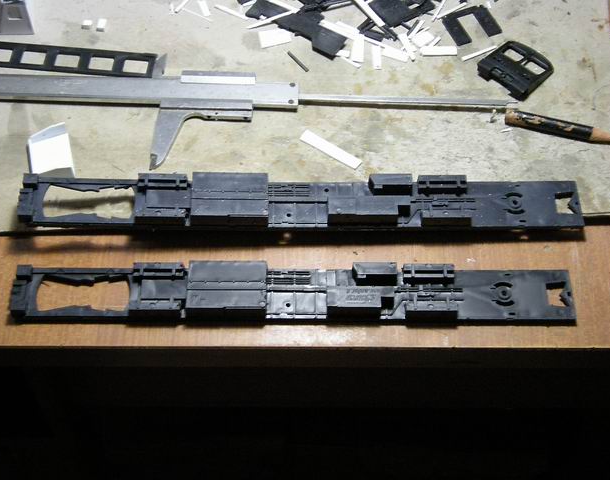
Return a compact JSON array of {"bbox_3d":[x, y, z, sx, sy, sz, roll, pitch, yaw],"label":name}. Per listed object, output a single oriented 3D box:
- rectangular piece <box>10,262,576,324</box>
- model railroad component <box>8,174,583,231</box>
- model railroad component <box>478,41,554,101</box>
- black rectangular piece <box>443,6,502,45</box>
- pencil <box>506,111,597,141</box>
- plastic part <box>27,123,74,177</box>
[{"bbox_3d":[-0.005,0.026,0.544,0.267,0.012,0.028,0,59,-1],"label":"rectangular piece"},{"bbox_3d":[0.000,-0.019,0.560,0.276,0.012,0.028,0,59,-1],"label":"model railroad component"},{"bbox_3d":[0.114,-0.093,0.610,0.034,0.007,0.031,30,63,16],"label":"model railroad component"},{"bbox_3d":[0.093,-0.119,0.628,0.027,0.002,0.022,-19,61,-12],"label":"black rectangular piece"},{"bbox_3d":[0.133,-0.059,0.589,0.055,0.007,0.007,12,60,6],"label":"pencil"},{"bbox_3d":[-0.129,-0.043,0.575,0.021,0.010,0.028,-13,60,-8],"label":"plastic part"}]

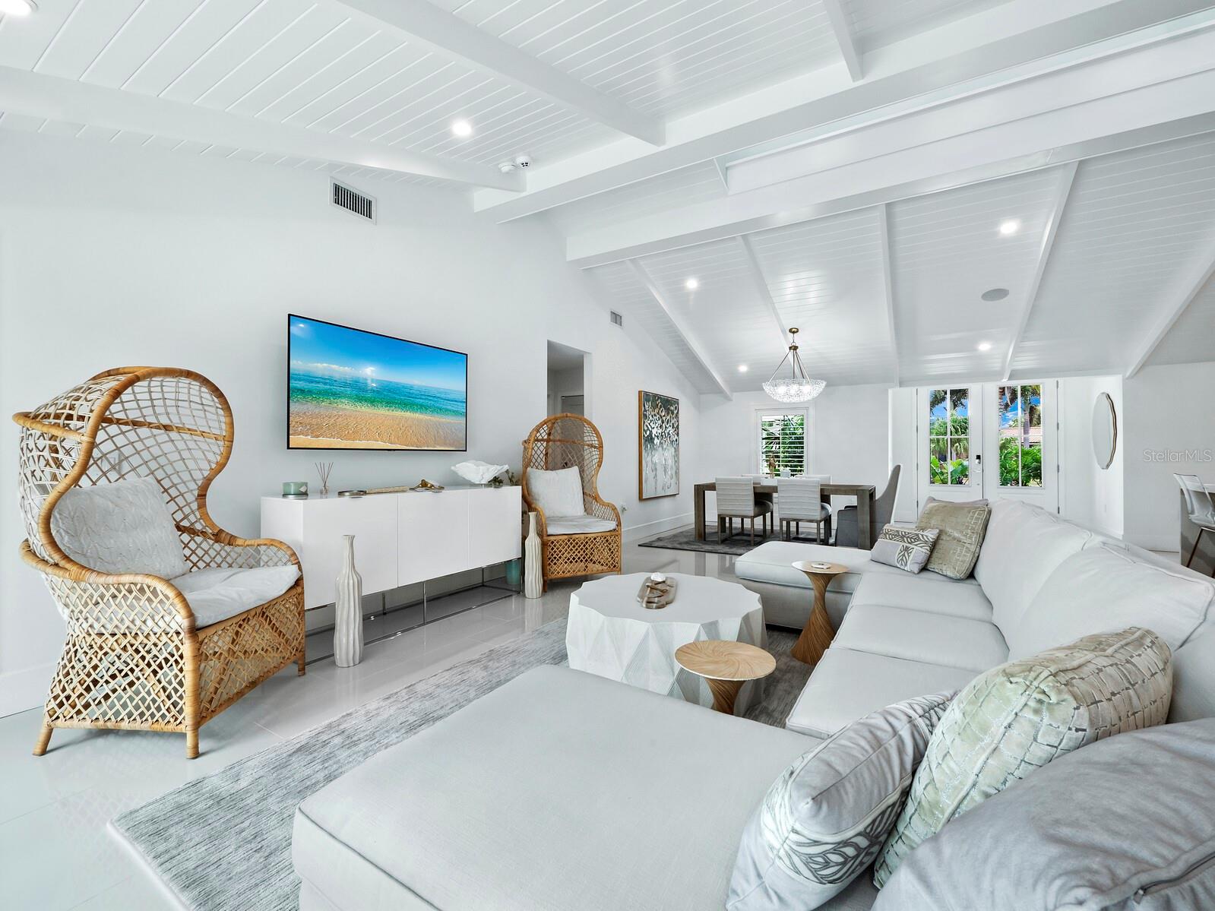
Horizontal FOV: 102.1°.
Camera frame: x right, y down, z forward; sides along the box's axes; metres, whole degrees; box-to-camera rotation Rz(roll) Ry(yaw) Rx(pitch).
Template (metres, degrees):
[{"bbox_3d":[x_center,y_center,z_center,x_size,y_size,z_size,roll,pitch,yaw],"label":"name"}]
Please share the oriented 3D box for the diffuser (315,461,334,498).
[{"bbox_3d":[-1.820,0.153,3.160,0.110,0.215,0.120,0,0,33],"label":"diffuser"}]

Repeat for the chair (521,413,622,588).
[{"bbox_3d":[-0.390,0.400,4.810,0.780,1.570,0.900,0,0,-25],"label":"chair"}]

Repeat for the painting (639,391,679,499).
[{"bbox_3d":[0.818,-0.133,7.532,0.070,1.560,1.250,0,0,32],"label":"painting"}]

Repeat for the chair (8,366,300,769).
[{"bbox_3d":[-2.003,0.375,2.215,0.900,1.540,0.750,0,0,0],"label":"chair"}]

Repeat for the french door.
[{"bbox_3d":[6.442,-0.001,8.415,1.930,2.430,0.080,0,0,30],"label":"french door"}]

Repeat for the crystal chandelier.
[{"bbox_3d":[2.530,-1.220,6.650,0.860,1.010,0.860,0,0,30],"label":"crystal chandelier"}]

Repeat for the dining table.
[{"bbox_3d":[2.456,0.792,6.870,2.200,0.765,0.980,0,0,30],"label":"dining table"}]

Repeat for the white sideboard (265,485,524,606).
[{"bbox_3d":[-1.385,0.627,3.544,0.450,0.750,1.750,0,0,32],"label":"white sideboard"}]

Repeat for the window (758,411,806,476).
[{"bbox_3d":[2.860,-0.170,8.070,0.800,1.160,0.100,0,0,30],"label":"window"}]

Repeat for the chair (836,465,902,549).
[{"bbox_3d":[3.333,0.654,6.273,0.690,1.070,0.620,0,0,30],"label":"chair"}]

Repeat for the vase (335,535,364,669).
[{"bbox_3d":[-1.487,0.820,2.830,0.170,0.730,0.170,0,0,33],"label":"vase"}]

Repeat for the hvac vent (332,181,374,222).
[{"bbox_3d":[-1.870,-1.870,3.620,0.030,0.195,0.345,0,0,33],"label":"hvac vent"}]

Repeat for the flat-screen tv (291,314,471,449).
[{"bbox_3d":[-1.597,-0.454,3.640,0.050,0.830,1.440,0,0,32],"label":"flat-screen tv"}]

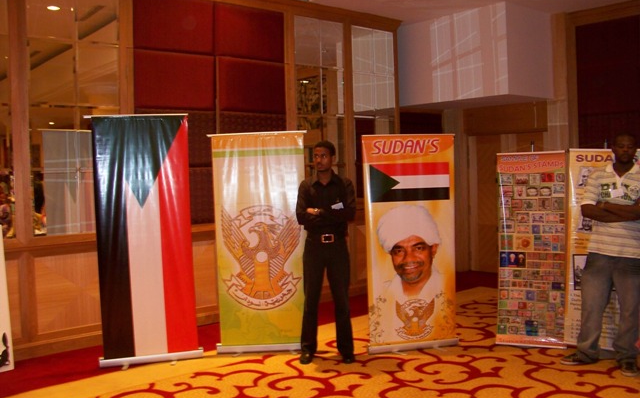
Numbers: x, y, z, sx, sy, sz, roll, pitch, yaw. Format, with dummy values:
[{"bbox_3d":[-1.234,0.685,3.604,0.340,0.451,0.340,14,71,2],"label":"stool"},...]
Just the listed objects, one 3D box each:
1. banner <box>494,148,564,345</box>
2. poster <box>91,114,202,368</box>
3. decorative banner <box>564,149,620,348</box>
[{"bbox_3d":[1.787,0.435,5.175,0.600,1.661,0.180,0,3,26],"label":"banner"},{"bbox_3d":[-1.427,0.338,5.045,0.820,2.038,0.180,-2,3,-13],"label":"poster"},{"bbox_3d":[2.328,0.426,5.055,0.600,1.661,0.180,1,3,37],"label":"decorative banner"}]

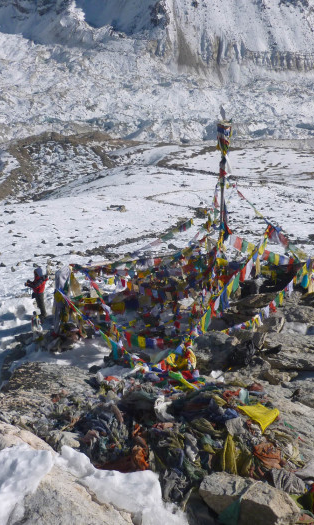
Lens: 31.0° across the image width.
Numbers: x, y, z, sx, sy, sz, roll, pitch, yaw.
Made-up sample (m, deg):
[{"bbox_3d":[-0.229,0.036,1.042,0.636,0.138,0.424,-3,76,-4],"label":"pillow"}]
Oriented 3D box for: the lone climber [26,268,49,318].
[{"bbox_3d":[-3.510,0.935,16.800,0.680,1.740,0.500,-5,25,-11],"label":"lone climber"}]

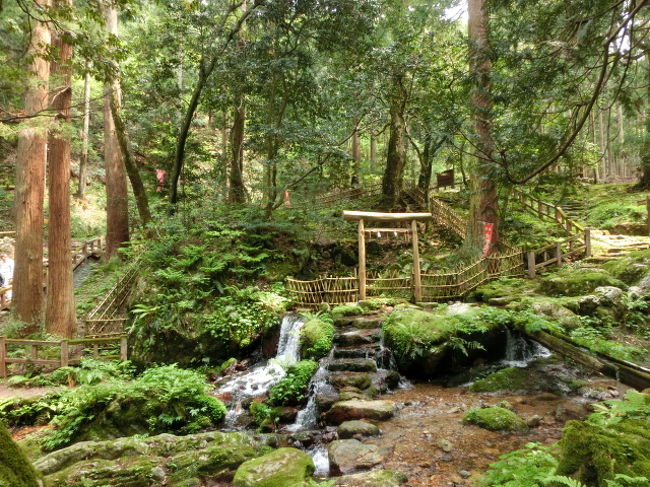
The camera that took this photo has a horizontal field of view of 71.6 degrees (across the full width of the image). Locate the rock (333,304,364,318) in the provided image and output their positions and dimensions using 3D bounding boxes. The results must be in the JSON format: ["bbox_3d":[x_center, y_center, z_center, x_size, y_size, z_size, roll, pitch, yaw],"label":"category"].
[{"bbox_3d":[0.500,1.440,9.500,0.660,0.270,0.450,0,0,0],"label":"rock"}]

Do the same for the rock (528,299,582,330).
[{"bbox_3d":[4.580,1.420,9.000,0.950,0.570,0.700,0,0,17],"label":"rock"}]

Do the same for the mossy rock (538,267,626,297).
[{"bbox_3d":[5.800,0.860,10.200,1.650,0.600,1.100,0,0,17],"label":"mossy rock"}]

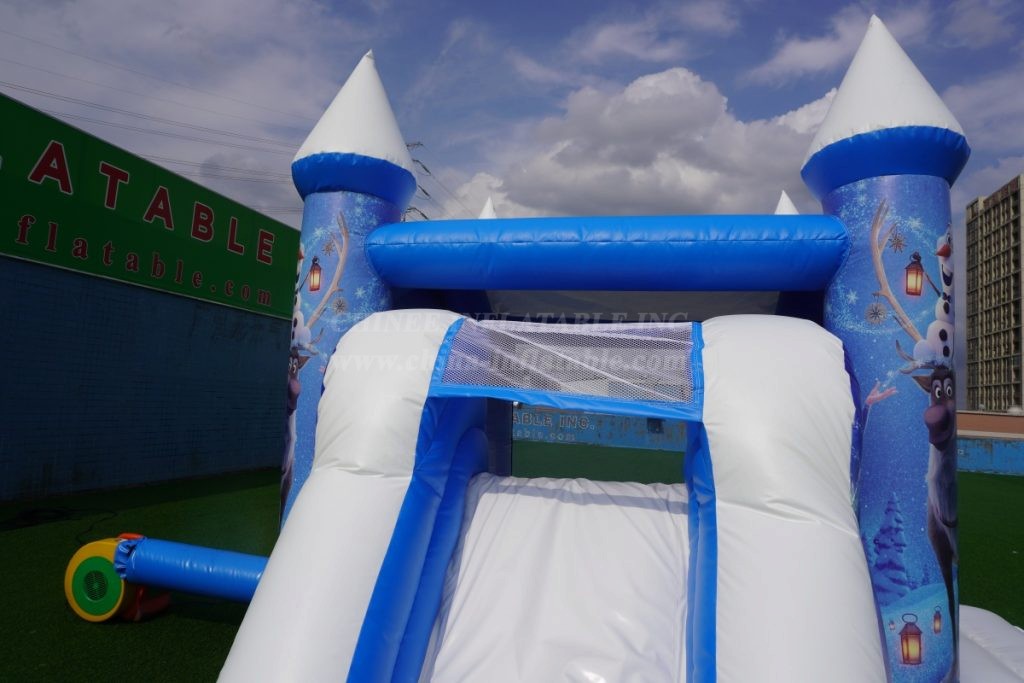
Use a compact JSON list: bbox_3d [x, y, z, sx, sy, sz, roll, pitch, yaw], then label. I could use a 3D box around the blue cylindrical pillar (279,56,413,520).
[{"bbox_3d":[-1.012,-0.007,4.002,0.735,3.540,0.735,2,-5,15],"label":"blue cylindrical pillar"}]

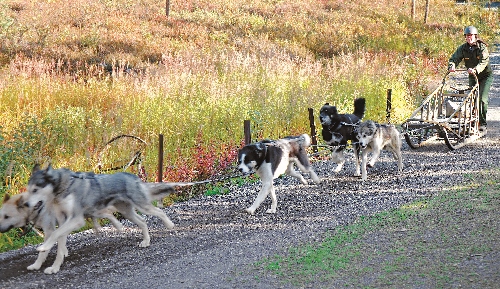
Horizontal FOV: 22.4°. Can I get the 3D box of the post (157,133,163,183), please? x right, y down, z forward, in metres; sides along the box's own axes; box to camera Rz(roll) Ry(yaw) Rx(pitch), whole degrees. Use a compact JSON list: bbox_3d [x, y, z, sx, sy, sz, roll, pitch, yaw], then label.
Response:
[{"bbox_3d":[-0.919,0.220,12.900,0.055,0.650,0.055,3,7,24],"label":"post"}]

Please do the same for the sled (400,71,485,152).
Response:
[{"bbox_3d":[2.830,-0.530,18.250,0.580,0.990,2.250,3,7,24],"label":"sled"}]

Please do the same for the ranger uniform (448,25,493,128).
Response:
[{"bbox_3d":[3.342,-1.031,19.150,0.580,1.570,0.570,3,7,22],"label":"ranger uniform"}]

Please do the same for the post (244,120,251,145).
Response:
[{"bbox_3d":[-0.030,0.006,15.000,0.070,0.610,0.070,1,7,25],"label":"post"}]

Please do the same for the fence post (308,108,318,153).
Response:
[{"bbox_3d":[0.851,-0.182,16.800,0.065,0.600,0.065,-3,7,25],"label":"fence post"}]

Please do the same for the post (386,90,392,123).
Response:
[{"bbox_3d":[2.208,-0.565,20.000,0.065,0.640,0.065,3,7,24],"label":"post"}]

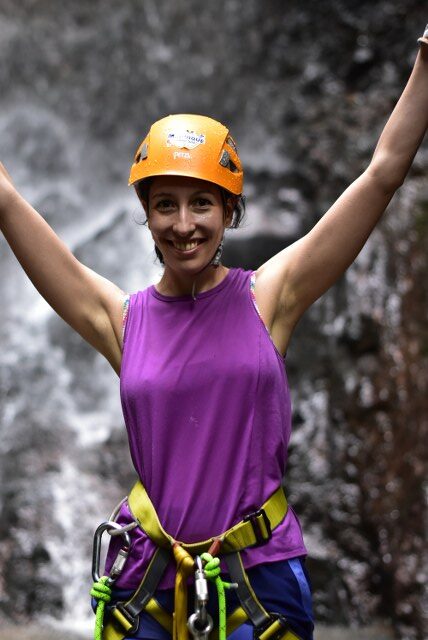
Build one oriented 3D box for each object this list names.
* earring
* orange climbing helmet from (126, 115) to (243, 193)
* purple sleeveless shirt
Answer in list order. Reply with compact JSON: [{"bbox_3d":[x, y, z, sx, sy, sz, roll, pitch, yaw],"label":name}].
[{"bbox_3d":[0.006,-0.120,2.400,0.022,0.052,0.012,9,0,-30],"label":"earring"},{"bbox_3d":[-0.050,-0.298,2.420,0.212,0.153,0.265,3,-1,7],"label":"orange climbing helmet"},{"bbox_3d":[-0.015,0.193,2.420,0.355,0.570,0.240,-2,2,16],"label":"purple sleeveless shirt"}]

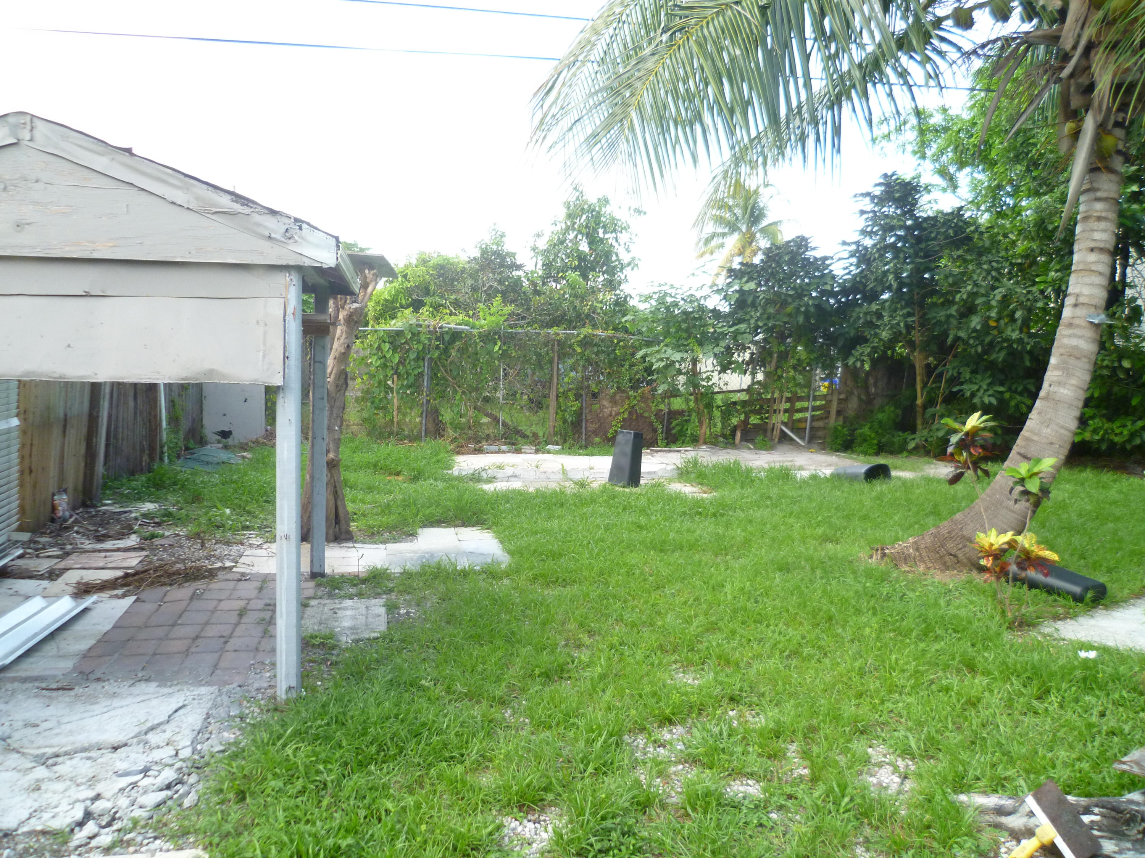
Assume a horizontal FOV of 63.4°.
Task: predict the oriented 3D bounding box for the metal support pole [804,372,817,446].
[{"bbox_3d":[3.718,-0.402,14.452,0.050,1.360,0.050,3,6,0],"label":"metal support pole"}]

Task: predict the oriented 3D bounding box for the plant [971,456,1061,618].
[{"bbox_3d":[2.712,0.658,5.591,0.470,1.006,0.430,5,7,26],"label":"plant"}]

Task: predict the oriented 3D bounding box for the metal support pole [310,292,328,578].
[{"bbox_3d":[-1.625,0.030,5.941,0.090,1.889,0.090,1,6,-12],"label":"metal support pole"}]

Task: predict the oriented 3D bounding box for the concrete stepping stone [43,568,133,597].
[{"bbox_3d":[-2.995,0.979,5.740,0.400,0.050,0.600,0,6,-14],"label":"concrete stepping stone"}]

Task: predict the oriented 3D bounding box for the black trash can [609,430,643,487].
[{"bbox_3d":[0.599,0.322,10.173,0.200,0.590,0.340,1,7,-36],"label":"black trash can"}]

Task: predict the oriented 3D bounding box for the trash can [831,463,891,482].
[{"bbox_3d":[3.468,0.505,11.144,0.370,0.220,0.600,-2,7,-32],"label":"trash can"}]

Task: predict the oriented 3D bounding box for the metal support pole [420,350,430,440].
[{"bbox_3d":[-2.101,-0.506,13.249,0.055,1.420,0.055,3,6,0],"label":"metal support pole"}]

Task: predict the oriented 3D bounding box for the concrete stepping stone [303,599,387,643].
[{"bbox_3d":[-1.279,1.089,5.244,0.420,0.050,0.610,1,6,-13],"label":"concrete stepping stone"}]

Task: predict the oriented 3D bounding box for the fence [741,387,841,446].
[{"bbox_3d":[3.398,-0.206,14.590,1.620,0.930,0.120,1,6,-5],"label":"fence"}]

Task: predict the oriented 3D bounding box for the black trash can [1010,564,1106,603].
[{"bbox_3d":[3.269,1.012,6.271,0.330,0.200,0.580,-1,6,-24],"label":"black trash can"}]

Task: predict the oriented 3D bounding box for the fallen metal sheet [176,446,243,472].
[{"bbox_3d":[-4.245,0.317,10.810,0.720,0.160,1.050,0,6,-21],"label":"fallen metal sheet"}]

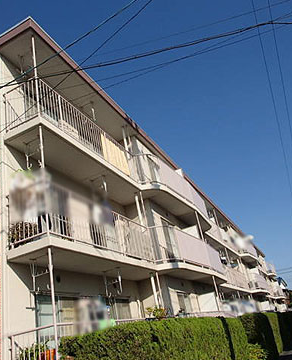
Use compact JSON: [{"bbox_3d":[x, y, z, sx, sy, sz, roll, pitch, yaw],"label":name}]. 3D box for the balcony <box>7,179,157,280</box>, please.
[{"bbox_3d":[-1.247,1.536,8.732,1.030,1.350,4.910,-21,-26,18],"label":"balcony"}]

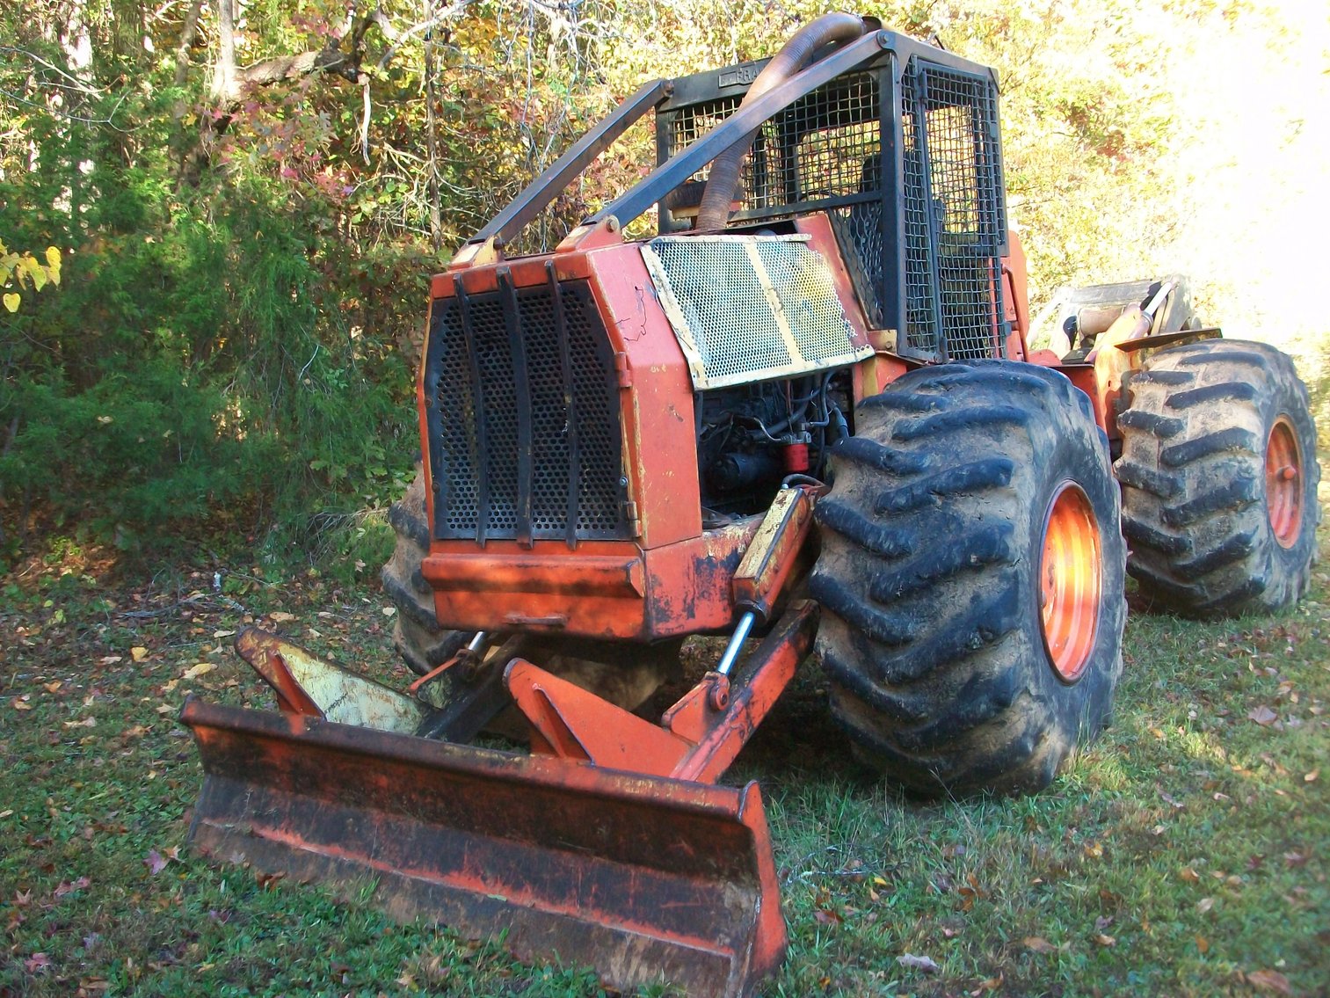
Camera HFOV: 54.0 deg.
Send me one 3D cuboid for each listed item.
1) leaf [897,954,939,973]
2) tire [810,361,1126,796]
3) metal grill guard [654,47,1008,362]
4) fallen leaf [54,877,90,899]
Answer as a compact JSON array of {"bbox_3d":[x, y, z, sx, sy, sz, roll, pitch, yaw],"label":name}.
[{"bbox_3d":[0.656,1.204,3.389,0.060,0.022,0.110,-9,8,-42],"label":"leaf"},{"bbox_3d":[1.166,0.283,4.774,0.710,1.520,1.540,0,7,34],"label":"tire"},{"bbox_3d":[0.775,-1.270,5.990,1.120,1.270,1.200,0,7,36],"label":"metal grill guard"},{"bbox_3d":[-1.977,1.295,4.354,0.065,0.022,0.115,-1,7,31],"label":"fallen leaf"}]

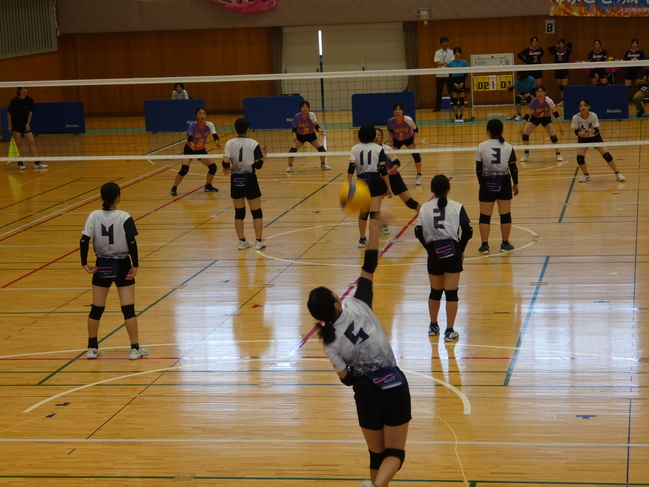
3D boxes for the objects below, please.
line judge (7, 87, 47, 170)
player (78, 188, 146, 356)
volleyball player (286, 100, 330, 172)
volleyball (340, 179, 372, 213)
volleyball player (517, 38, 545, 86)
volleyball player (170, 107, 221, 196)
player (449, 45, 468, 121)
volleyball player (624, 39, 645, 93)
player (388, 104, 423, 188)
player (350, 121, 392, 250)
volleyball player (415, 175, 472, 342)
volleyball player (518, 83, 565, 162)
[{"bbox_3d":[-5.910,-2.300,31.483,0.620,1.620,0.500,-10,12,-37],"label":"line judge"},{"bbox_3d":[-1.993,0.248,14.913,0.600,1.633,0.400,-1,10,9],"label":"player"},{"bbox_3d":[-0.311,-1.945,28.837,0.800,1.247,0.580,-2,9,2],"label":"volleyball player"},{"bbox_3d":[0.200,-0.311,10.500,0.203,0.203,0.203,-1,9,12],"label":"volleyball"},{"bbox_3d":[5.141,-4.233,39.394,0.660,1.705,0.360,-2,9,6],"label":"volleyball player"},{"bbox_3d":[-2.088,-1.505,25.802,0.740,1.377,0.580,-5,10,-16],"label":"volleyball player"},{"bbox_3d":[3.057,-3.607,36.225,0.470,1.685,0.330,-2,9,7],"label":"player"},{"bbox_3d":[7.324,-4.006,37.656,0.500,1.617,0.340,-1,9,10],"label":"volleyball player"},{"bbox_3d":[1.270,-1.586,25.630,0.580,1.282,0.560,-2,9,2],"label":"player"},{"bbox_3d":[0.590,-0.730,20.280,0.550,1.559,0.400,1,10,20],"label":"player"},{"bbox_3d":[1.132,0.129,15.021,0.540,1.532,0.450,-1,10,10],"label":"volleyball player"},{"bbox_3d":[3.810,-2.111,27.983,0.760,1.324,0.560,-2,9,6],"label":"volleyball player"}]

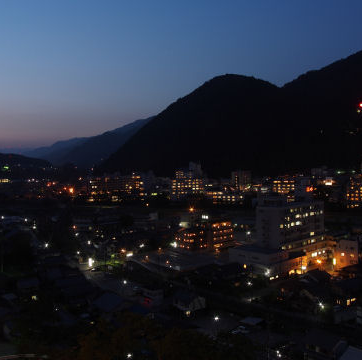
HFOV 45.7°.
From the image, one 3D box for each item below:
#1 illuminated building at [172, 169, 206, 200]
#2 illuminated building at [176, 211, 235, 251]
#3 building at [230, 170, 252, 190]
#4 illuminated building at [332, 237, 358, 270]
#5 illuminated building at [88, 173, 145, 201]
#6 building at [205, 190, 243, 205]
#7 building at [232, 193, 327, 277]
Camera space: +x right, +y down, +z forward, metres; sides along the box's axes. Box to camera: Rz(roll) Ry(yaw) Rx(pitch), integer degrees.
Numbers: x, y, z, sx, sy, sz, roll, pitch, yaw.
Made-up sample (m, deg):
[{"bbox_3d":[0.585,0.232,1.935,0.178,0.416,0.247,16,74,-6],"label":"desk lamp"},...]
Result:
[{"bbox_3d":[9.000,5.716,541.202,39.000,41.000,18.000,-1,3,-12],"label":"illuminated building"},{"bbox_3d":[13.800,29.660,244.083,21.000,21.000,27.000,-3,4,-42],"label":"illuminated building"},{"bbox_3d":[88.500,2.308,636.162,27.000,33.000,18.000,0,3,0],"label":"building"},{"bbox_3d":[86.500,37.923,226.525,11.500,14.500,9.500,2,4,30],"label":"illuminated building"},{"bbox_3d":[-82.000,7.030,553.296,72.000,37.000,20.000,0,3,-7],"label":"illuminated building"},{"bbox_3d":[49.500,20.428,493.963,41.000,17.000,15.000,0,3,-5],"label":"building"},{"bbox_3d":[55.000,26.236,233.872,25.000,35.000,63.000,3,4,42],"label":"building"}]

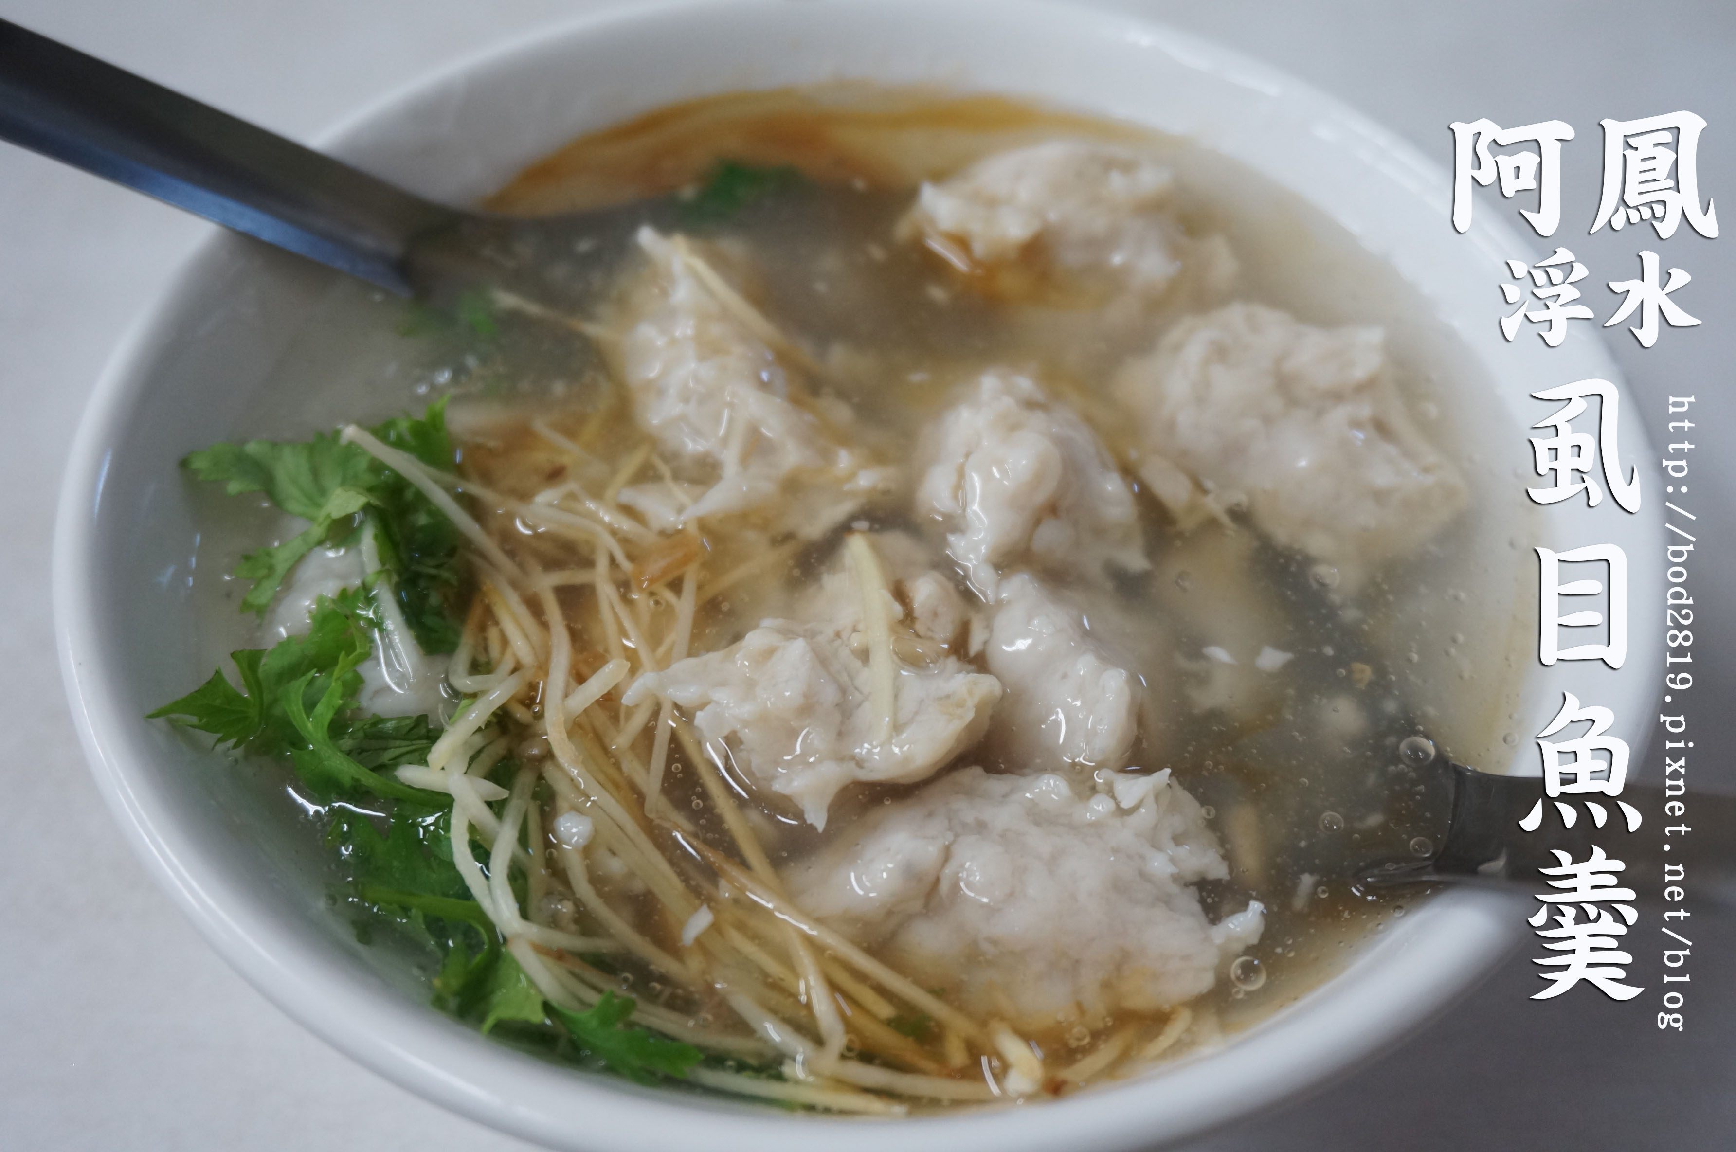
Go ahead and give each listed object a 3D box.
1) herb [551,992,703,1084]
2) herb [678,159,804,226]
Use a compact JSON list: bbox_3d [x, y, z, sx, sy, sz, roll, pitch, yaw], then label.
[{"bbox_3d":[-0.023,0.042,0.172,0.015,0.006,0.007,31,58,22],"label":"herb"},{"bbox_3d":[-0.018,-0.051,0.246,0.018,0.006,0.010,-34,59,-24],"label":"herb"}]

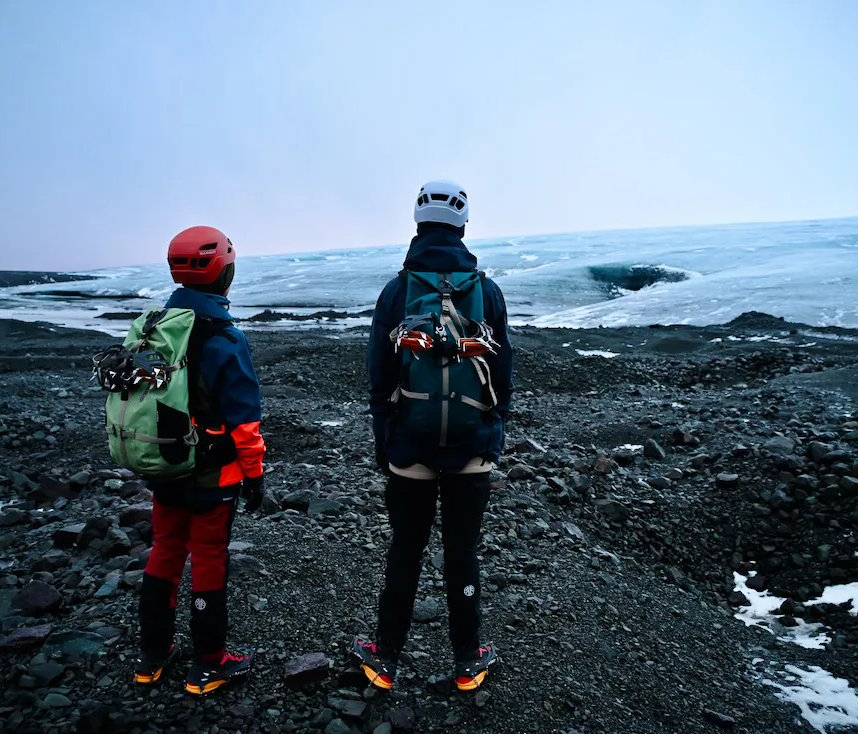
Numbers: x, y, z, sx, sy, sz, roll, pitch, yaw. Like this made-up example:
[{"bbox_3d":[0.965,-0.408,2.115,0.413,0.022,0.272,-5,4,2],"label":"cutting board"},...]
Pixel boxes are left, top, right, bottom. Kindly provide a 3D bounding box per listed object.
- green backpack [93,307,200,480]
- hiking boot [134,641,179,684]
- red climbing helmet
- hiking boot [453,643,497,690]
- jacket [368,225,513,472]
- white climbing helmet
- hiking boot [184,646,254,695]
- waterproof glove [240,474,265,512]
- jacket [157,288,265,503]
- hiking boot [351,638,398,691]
[{"bbox_3d":[-0.985,0.081,2.598,0.300,0.580,0.280,3,6,32],"label":"green backpack"},{"bbox_3d":[-1.085,1.148,2.956,0.105,0.130,0.280,2,5,18],"label":"hiking boot"},{"bbox_3d":[-0.860,-0.417,2.774,0.215,0.195,0.270,4,7,38],"label":"red climbing helmet"},{"bbox_3d":[0.178,1.151,2.916,0.110,0.135,0.295,2,6,24],"label":"hiking boot"},{"bbox_3d":[0.045,-0.081,2.774,0.530,0.890,0.340,0,5,1],"label":"jacket"},{"bbox_3d":[0.048,-0.602,2.767,0.215,0.170,0.275,0,5,2],"label":"white climbing helmet"},{"bbox_3d":[-0.820,1.160,2.877,0.105,0.130,0.285,5,7,44],"label":"hiking boot"},{"bbox_3d":[-0.660,0.468,2.753,0.090,0.160,0.110,3,6,33],"label":"waterproof glove"},{"bbox_3d":[-0.825,0.088,2.789,0.490,0.770,0.330,3,6,33],"label":"jacket"},{"bbox_3d":[-0.225,1.151,2.916,0.110,0.135,0.295,-3,6,-26],"label":"hiking boot"}]

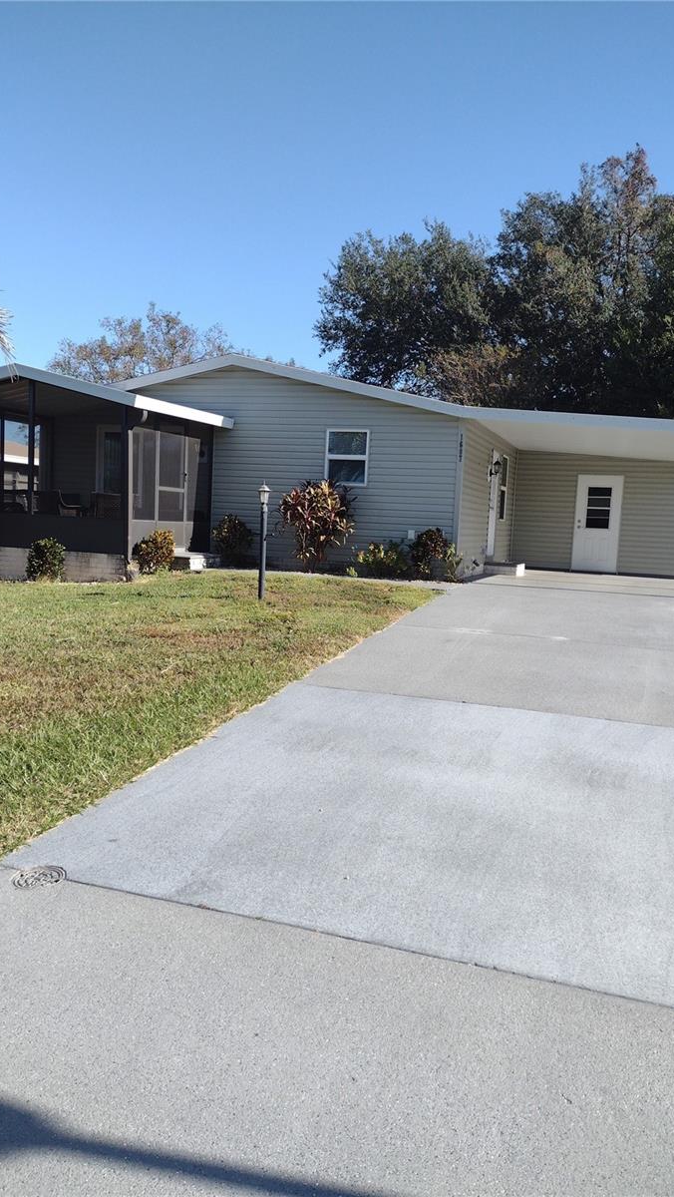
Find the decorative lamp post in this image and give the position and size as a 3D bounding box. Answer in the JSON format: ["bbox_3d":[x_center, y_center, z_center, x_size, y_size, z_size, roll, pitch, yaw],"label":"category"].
[{"bbox_3d":[-0.942,-0.729,11.833,0.160,1.520,0.160,4,5,18],"label":"decorative lamp post"}]

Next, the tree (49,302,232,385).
[{"bbox_3d":[-7.836,-7.084,37.194,7.810,9.380,7.660,4,5,18],"label":"tree"}]

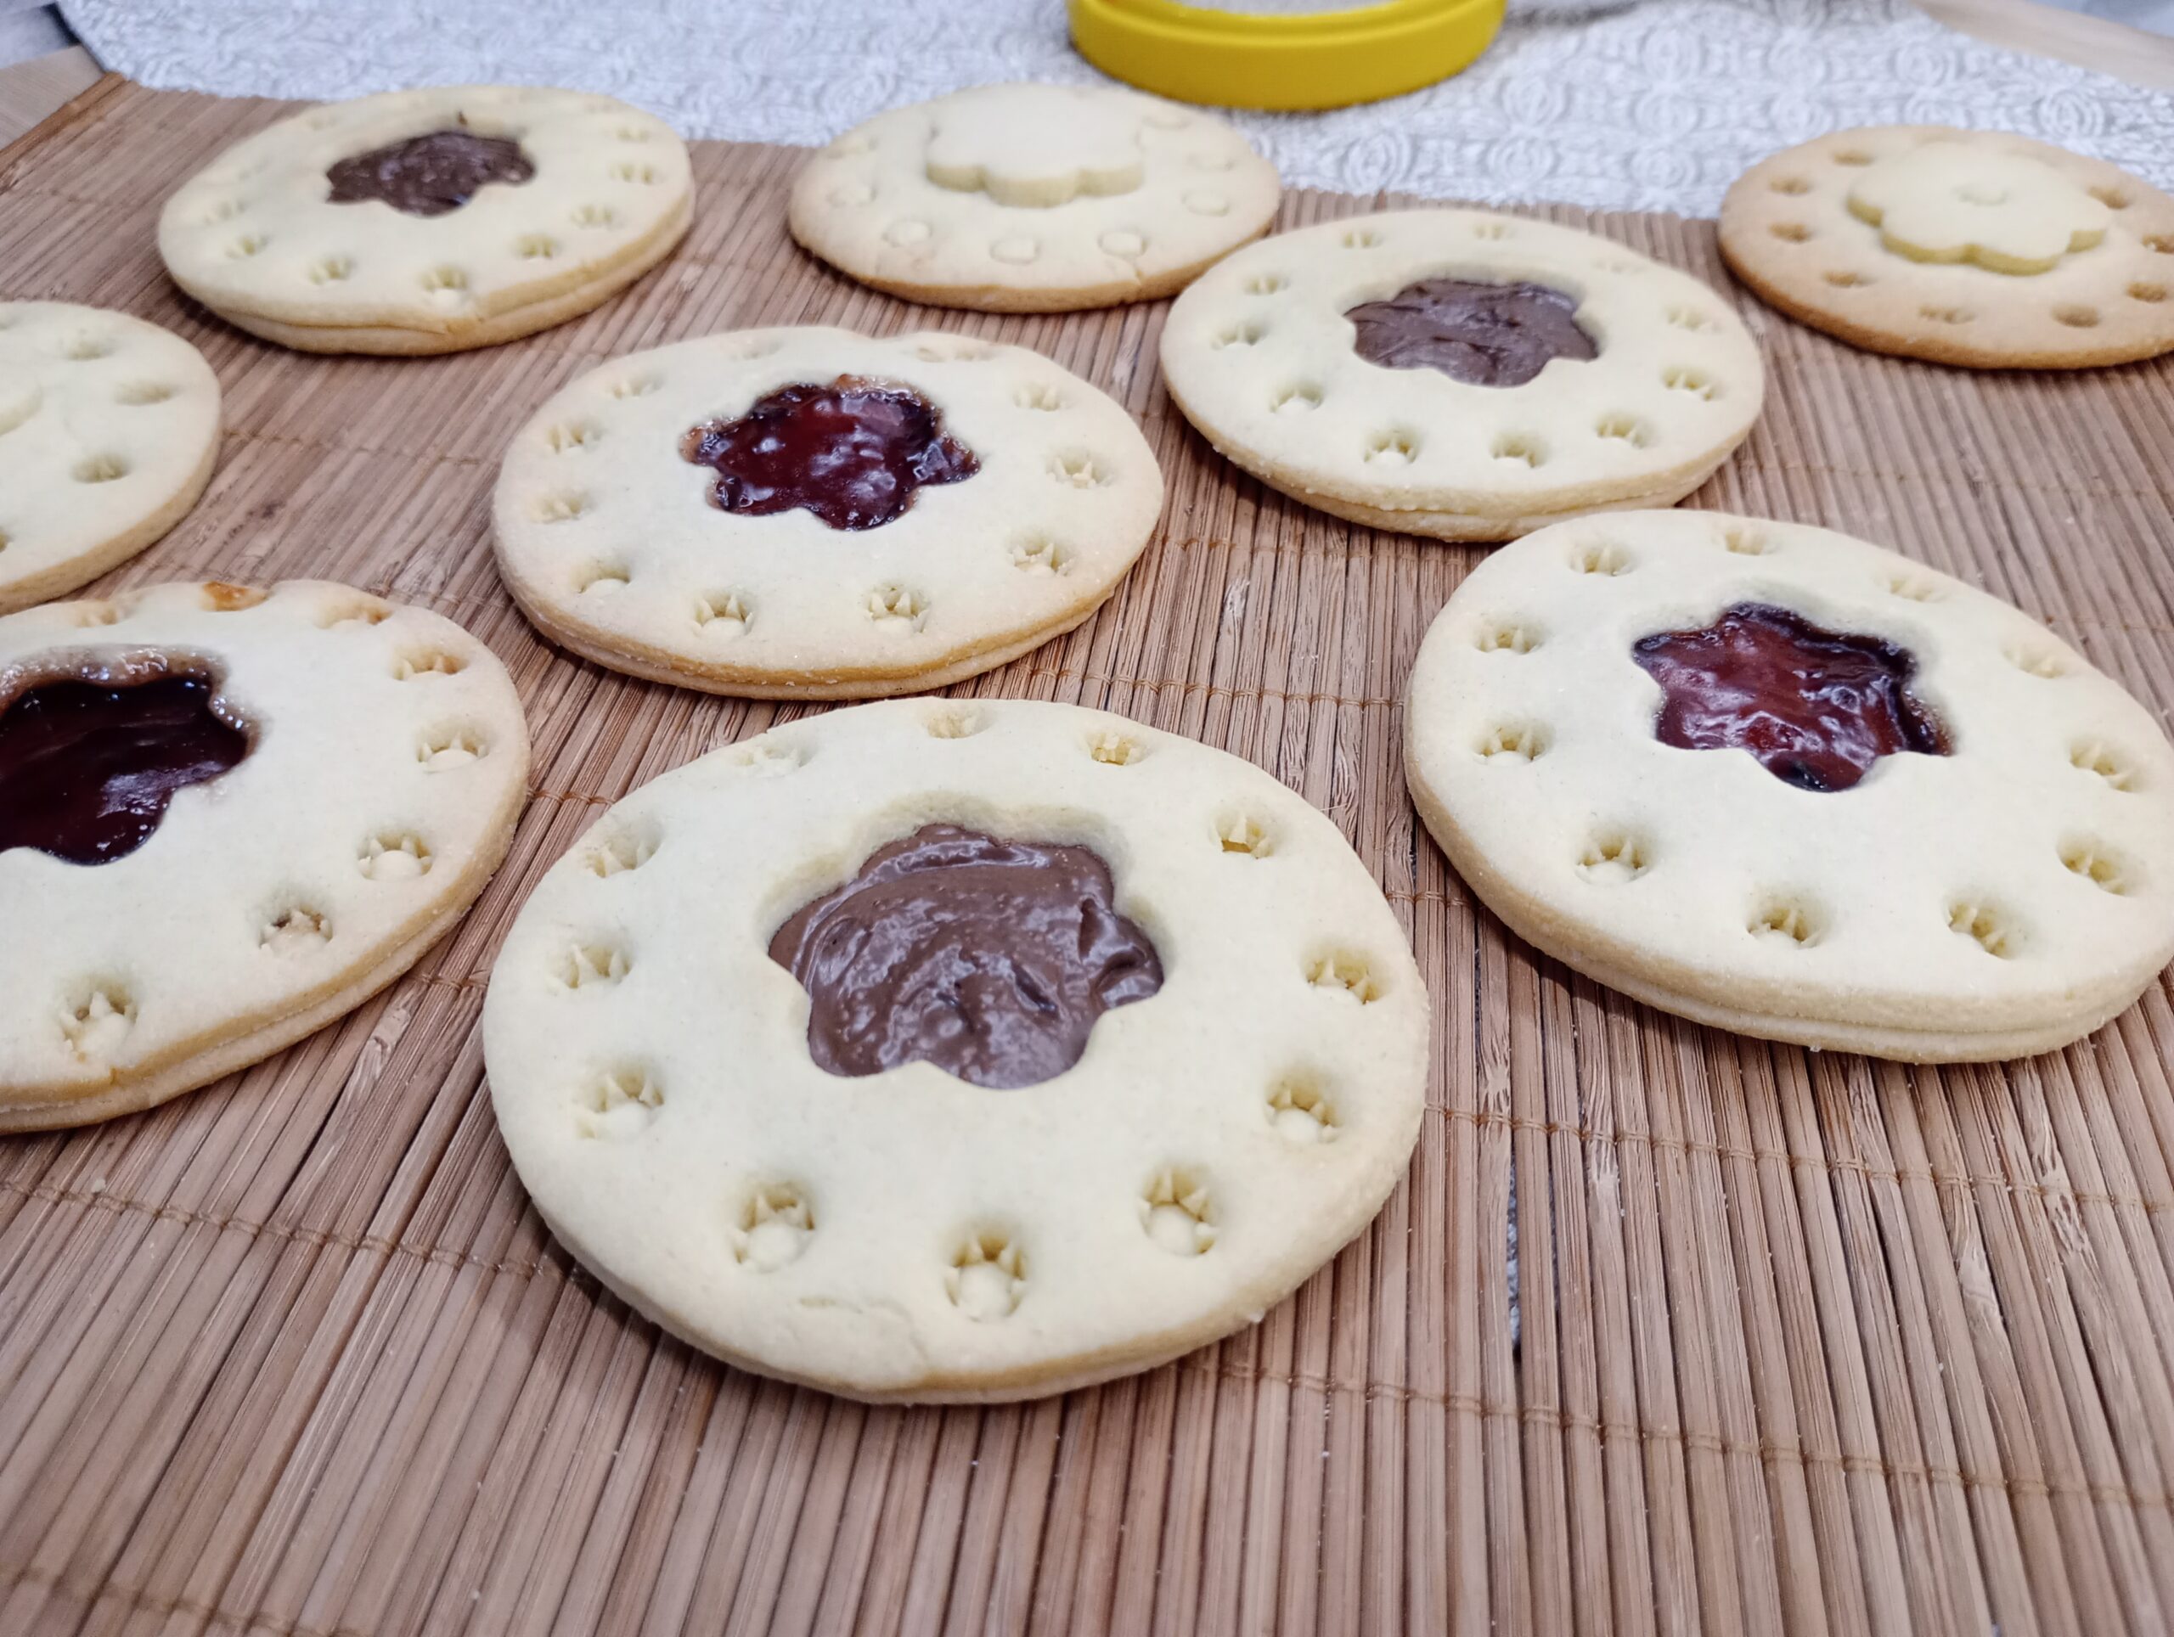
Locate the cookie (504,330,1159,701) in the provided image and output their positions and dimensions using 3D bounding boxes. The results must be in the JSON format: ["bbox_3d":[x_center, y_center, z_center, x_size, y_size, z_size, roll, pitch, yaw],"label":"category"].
[{"bbox_3d":[-0.032,-0.043,0.223,0.083,0.008,0.083,0,42,0],"label":"cookie"}]

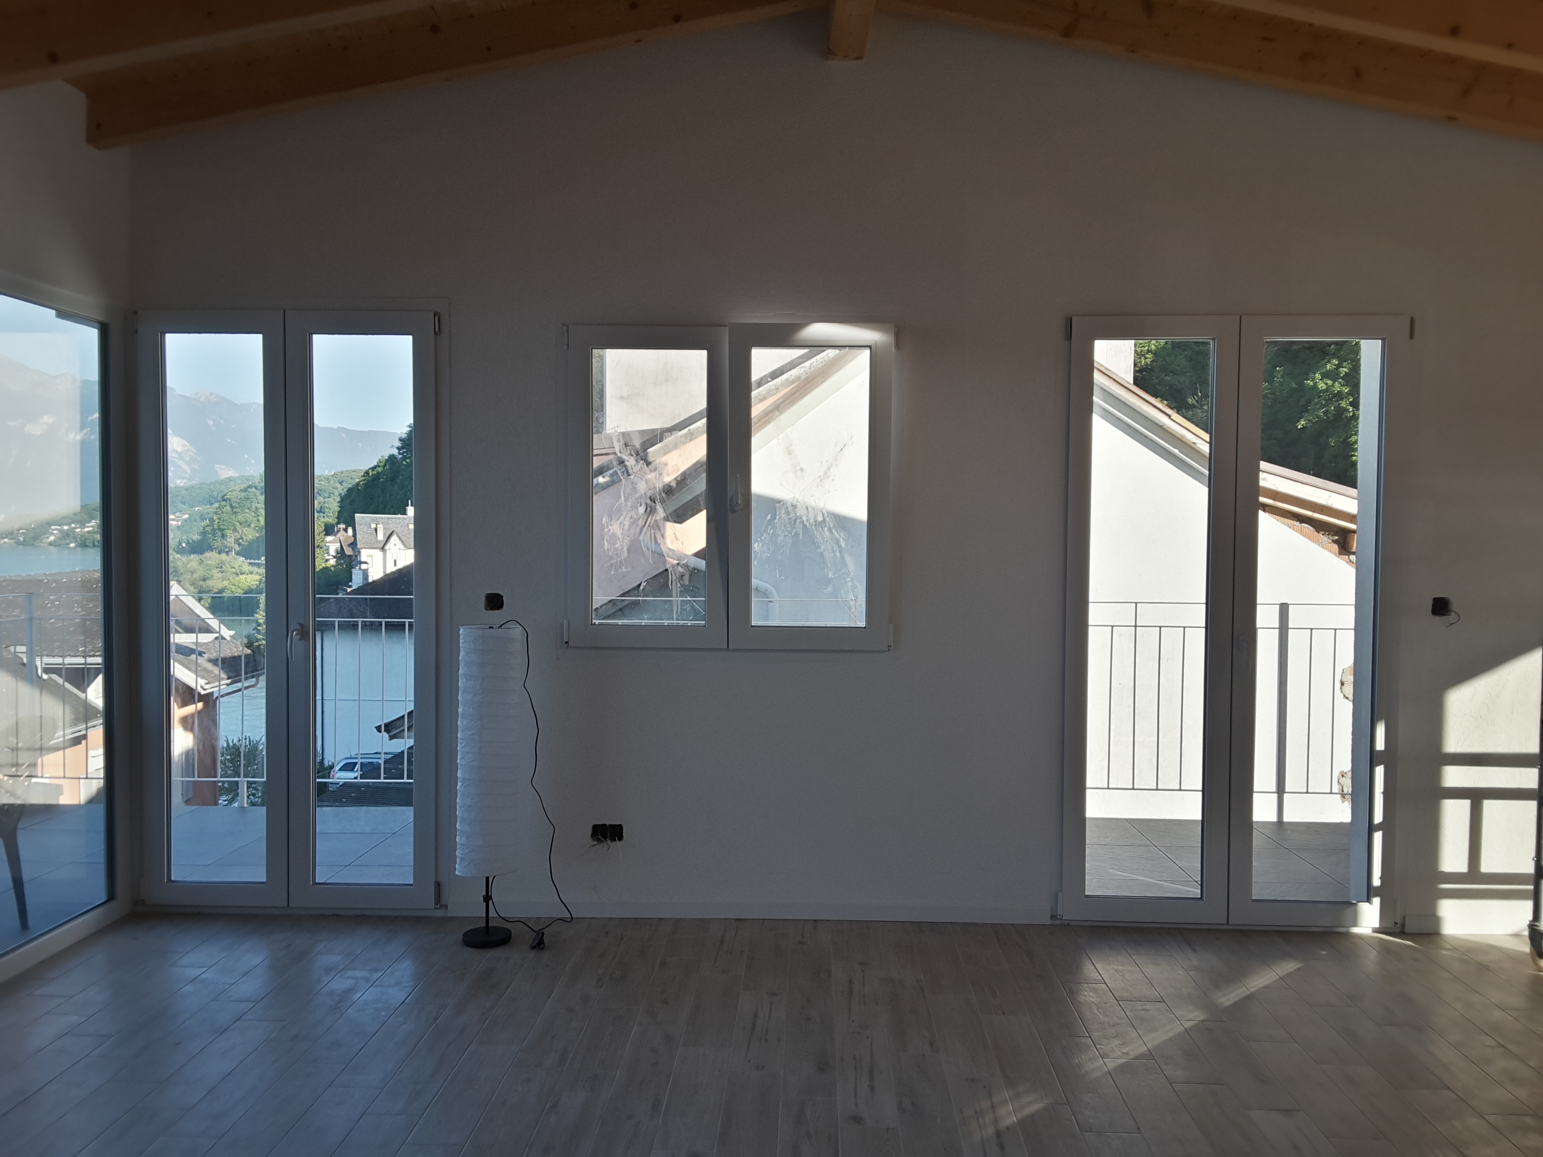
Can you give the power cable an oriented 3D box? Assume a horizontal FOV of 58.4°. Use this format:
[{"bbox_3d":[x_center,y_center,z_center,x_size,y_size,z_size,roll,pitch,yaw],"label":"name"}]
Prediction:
[{"bbox_3d":[-0.897,0.736,5.130,0.267,1.176,0.349,0,2,2],"label":"power cable"}]

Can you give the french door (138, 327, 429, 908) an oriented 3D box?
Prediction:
[{"bbox_3d":[-1.871,0.127,5.370,1.154,2.311,0.080,0,2,2],"label":"french door"}]

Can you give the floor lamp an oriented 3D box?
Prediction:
[{"bbox_3d":[-1.036,0.750,5.043,0.232,1.151,0.232,0,2,2],"label":"floor lamp"}]

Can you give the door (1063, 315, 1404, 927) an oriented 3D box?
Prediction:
[{"bbox_3d":[1.754,0.166,5.248,1.256,2.302,0.080,0,2,2],"label":"door"}]

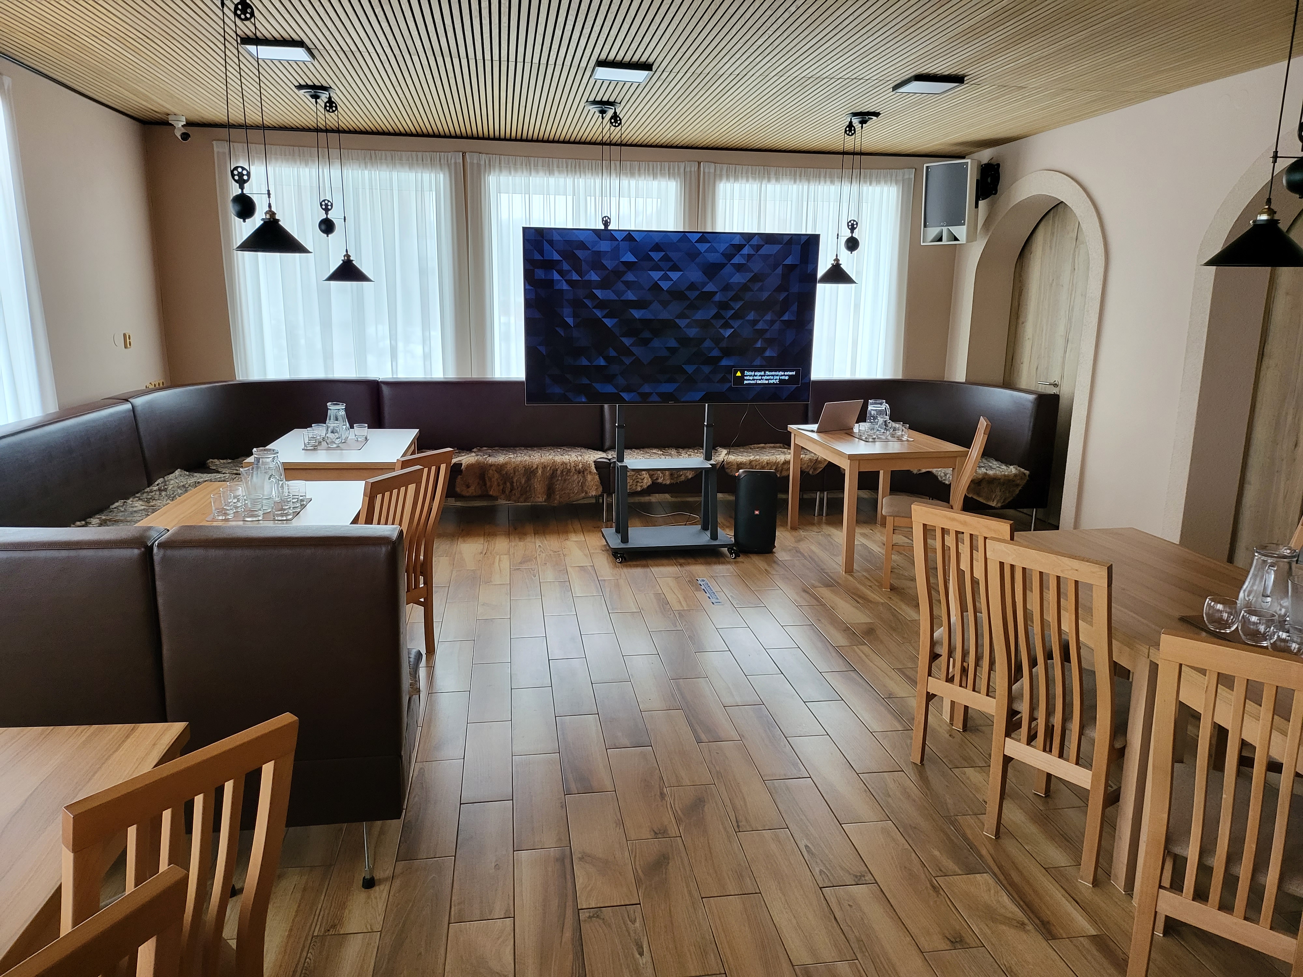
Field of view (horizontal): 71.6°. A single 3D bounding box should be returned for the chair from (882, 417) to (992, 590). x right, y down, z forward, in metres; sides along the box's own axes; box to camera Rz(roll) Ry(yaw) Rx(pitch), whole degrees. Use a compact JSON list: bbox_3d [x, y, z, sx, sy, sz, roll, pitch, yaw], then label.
[{"bbox_3d":[1.682,0.090,5.424,0.550,1.000,0.430,3,12,13],"label":"chair"}]

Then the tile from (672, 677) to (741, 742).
[{"bbox_3d":[0.218,0.928,3.800,0.173,0.010,0.600,-1,12,-9],"label":"tile"}]

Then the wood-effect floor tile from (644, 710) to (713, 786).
[{"bbox_3d":[0.091,0.994,3.480,0.173,0.010,0.600,-1,12,-9],"label":"wood-effect floor tile"}]

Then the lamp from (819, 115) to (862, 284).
[{"bbox_3d":[1.246,-1.874,5.917,0.294,1.035,0.270,-1,12,-9],"label":"lamp"}]

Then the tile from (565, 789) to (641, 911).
[{"bbox_3d":[-0.164,1.125,2.844,0.173,0.010,0.600,-1,12,-9],"label":"tile"}]

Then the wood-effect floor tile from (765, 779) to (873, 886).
[{"bbox_3d":[0.529,1.103,2.935,0.176,0.010,0.600,-1,12,-9],"label":"wood-effect floor tile"}]

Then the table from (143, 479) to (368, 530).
[{"bbox_3d":[-1.701,0.470,3.997,0.850,0.755,1.300,-1,12,-9],"label":"table"}]

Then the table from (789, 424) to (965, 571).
[{"bbox_3d":[1.507,0.031,6.272,0.820,0.765,1.265,-1,12,-8],"label":"table"}]

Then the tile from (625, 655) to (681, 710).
[{"bbox_3d":[-0.002,0.871,4.066,0.173,0.010,0.600,-1,12,-9],"label":"tile"}]

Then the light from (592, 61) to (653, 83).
[{"bbox_3d":[-0.158,-2.167,4.699,0.280,0.035,0.280,-1,12,-9],"label":"light"}]

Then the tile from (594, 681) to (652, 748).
[{"bbox_3d":[-0.132,0.928,3.726,0.176,0.010,0.600,-1,12,-9],"label":"tile"}]

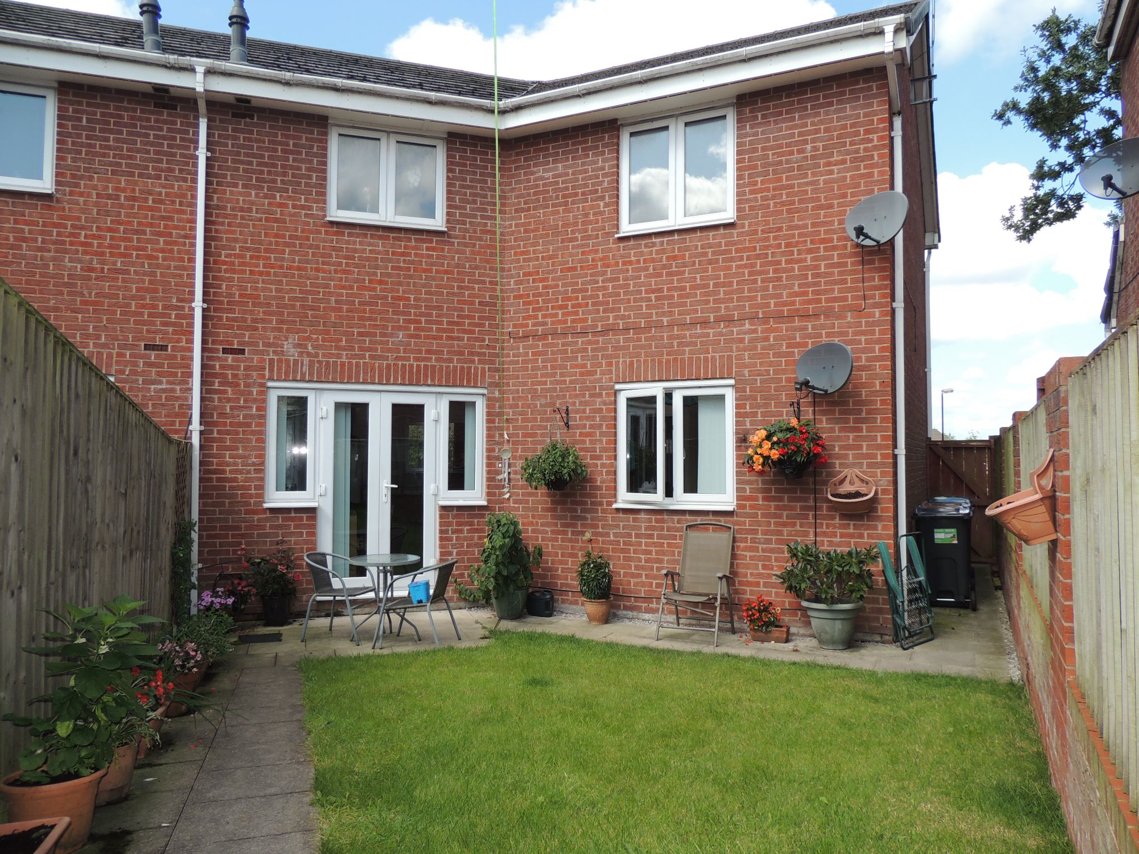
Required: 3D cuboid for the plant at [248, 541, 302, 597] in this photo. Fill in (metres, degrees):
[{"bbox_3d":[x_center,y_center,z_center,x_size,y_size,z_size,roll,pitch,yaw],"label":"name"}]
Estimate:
[{"bbox_3d":[-2.797,1.342,7.420,0.480,0.510,0.420,1,-2,-19],"label":"plant"}]

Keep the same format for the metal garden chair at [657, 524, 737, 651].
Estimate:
[{"bbox_3d":[1.114,1.330,6.890,0.590,0.980,0.680,-1,-2,26],"label":"metal garden chair"}]

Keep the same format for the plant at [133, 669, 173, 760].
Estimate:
[{"bbox_3d":[-2.200,1.462,4.030,0.370,0.430,0.370,1,-3,-18],"label":"plant"}]

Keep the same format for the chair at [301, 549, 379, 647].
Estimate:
[{"bbox_3d":[-1.943,1.444,6.753,0.570,0.740,0.540,0,-2,16],"label":"chair"}]

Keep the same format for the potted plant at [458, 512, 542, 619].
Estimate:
[{"bbox_3d":[-0.640,1.322,7.620,0.800,1.030,0.650,0,-3,4],"label":"potted plant"}]

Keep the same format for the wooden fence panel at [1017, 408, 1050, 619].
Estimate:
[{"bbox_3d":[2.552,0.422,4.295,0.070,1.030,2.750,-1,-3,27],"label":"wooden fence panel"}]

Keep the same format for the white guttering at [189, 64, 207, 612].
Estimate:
[{"bbox_3d":[-3.400,-0.743,7.234,0.120,5.050,0.280,1,-3,-18],"label":"white guttering"}]

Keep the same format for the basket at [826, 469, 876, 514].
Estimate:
[{"bbox_3d":[2.362,0.542,6.621,0.370,0.360,0.190,-1,-2,26],"label":"basket"}]

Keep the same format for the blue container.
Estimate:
[{"bbox_3d":[-1.213,1.332,6.371,0.165,0.175,0.150,0,-2,-6],"label":"blue container"}]

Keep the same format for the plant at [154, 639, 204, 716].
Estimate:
[{"bbox_3d":[-2.350,1.483,4.750,0.370,0.440,0.370,1,-3,-18],"label":"plant"}]

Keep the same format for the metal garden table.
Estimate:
[{"bbox_3d":[-1.559,1.467,6.692,0.620,0.690,0.620,1,-2,-19],"label":"metal garden table"}]

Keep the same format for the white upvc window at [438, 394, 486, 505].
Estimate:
[{"bbox_3d":[-1.084,0.235,8.085,0.510,1.150,0.120,1,-3,-18],"label":"white upvc window"}]

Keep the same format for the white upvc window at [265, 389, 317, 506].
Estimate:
[{"bbox_3d":[-2.656,0.199,7.532,0.455,1.120,0.100,1,-2,-18],"label":"white upvc window"}]

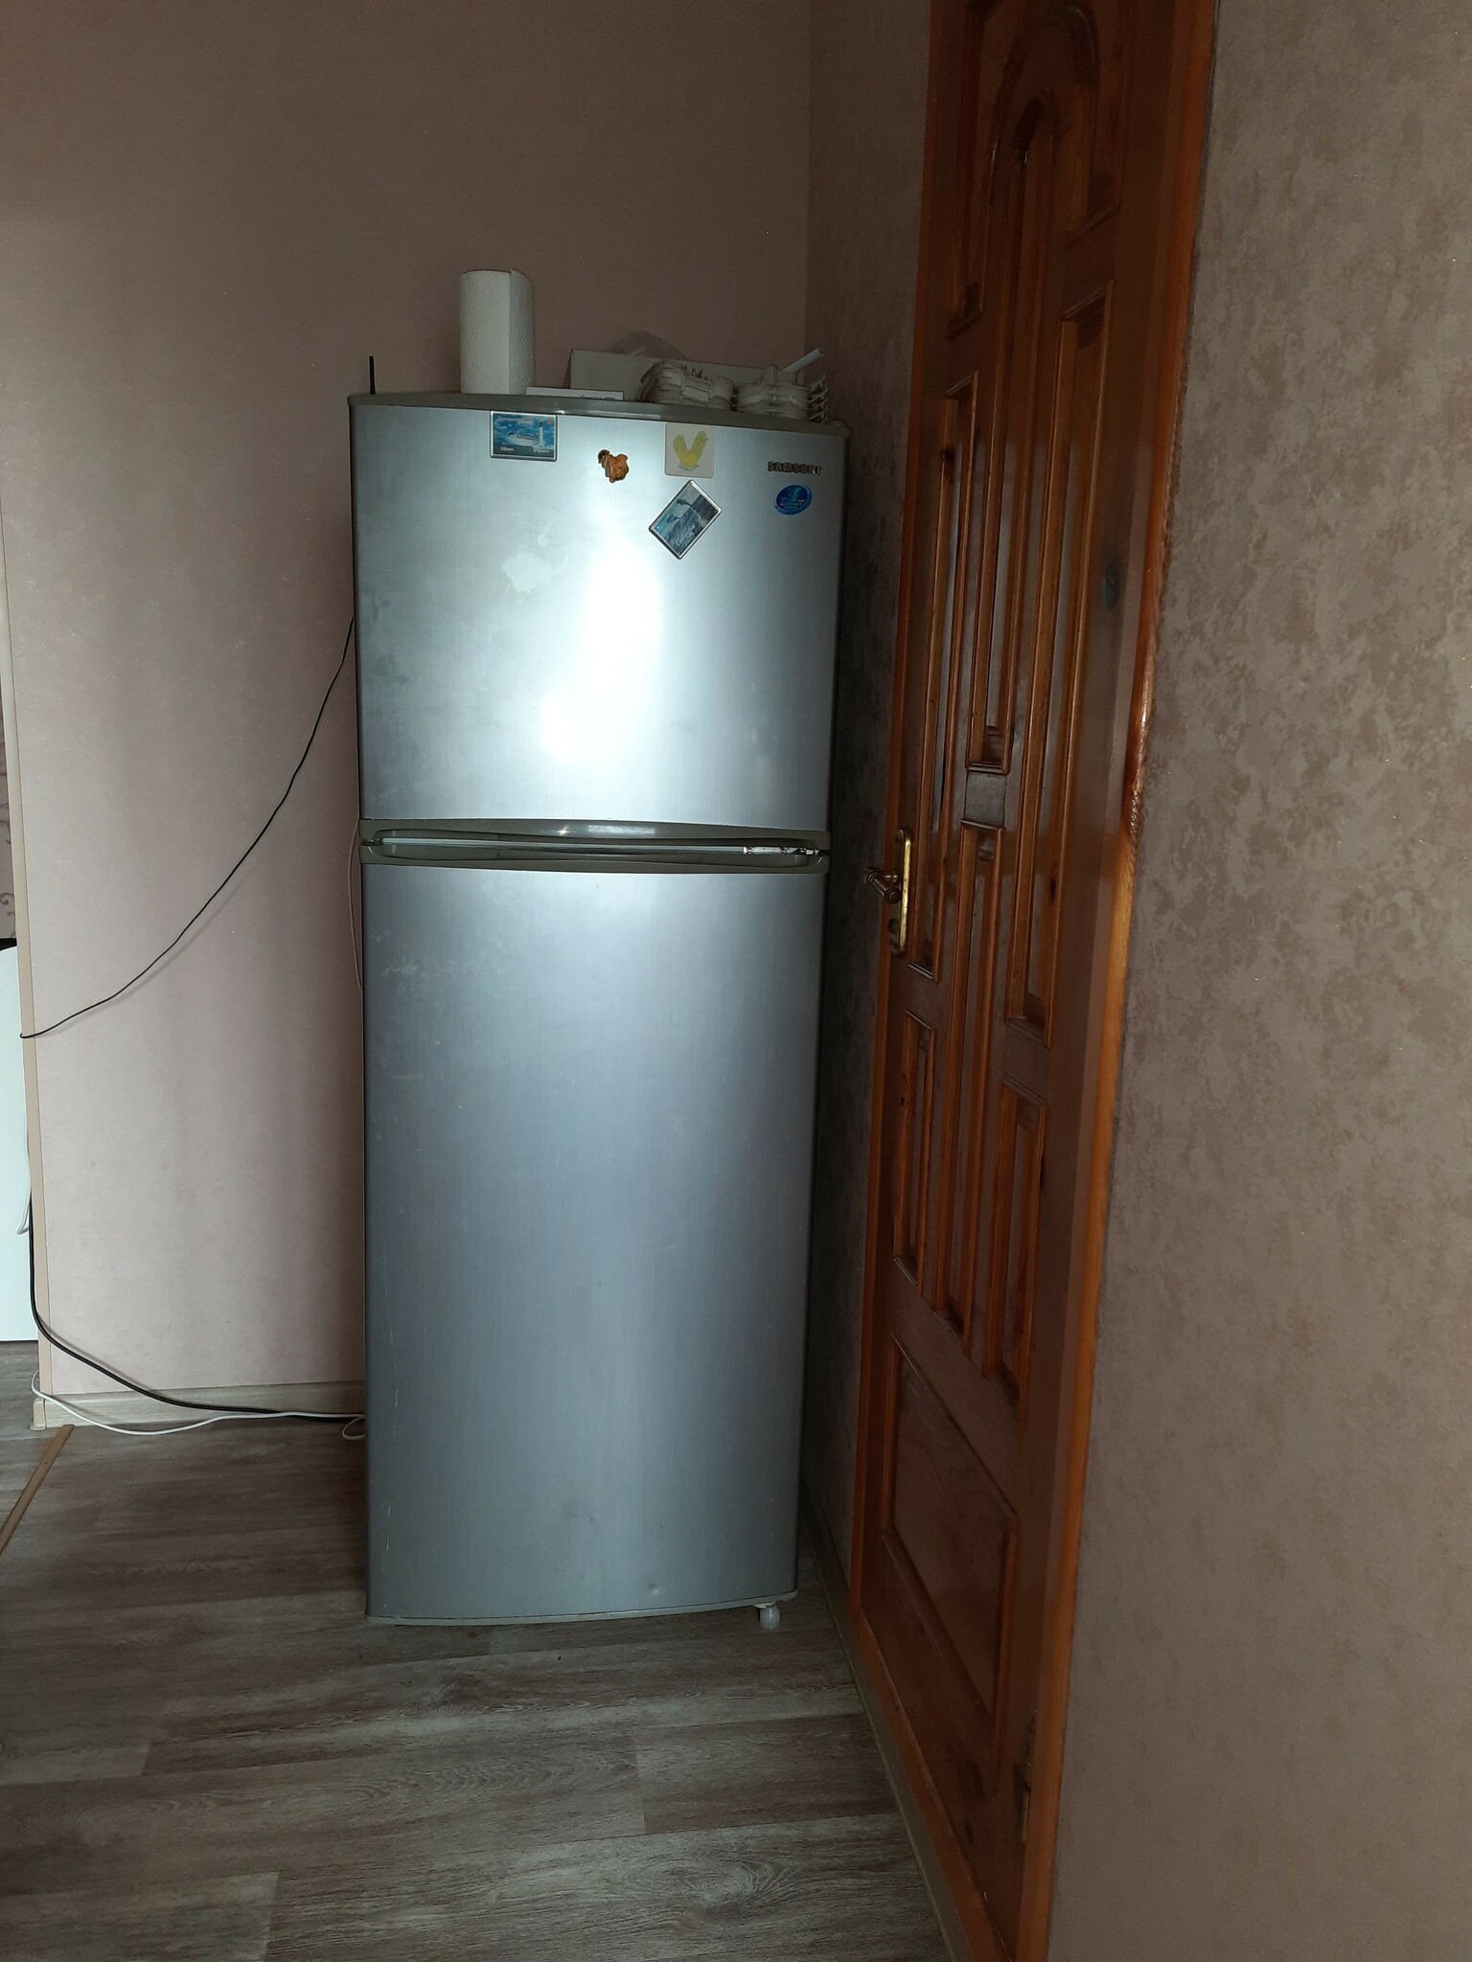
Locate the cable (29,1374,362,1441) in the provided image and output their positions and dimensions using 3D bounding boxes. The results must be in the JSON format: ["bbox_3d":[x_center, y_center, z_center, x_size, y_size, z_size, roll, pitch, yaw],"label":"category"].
[{"bbox_3d":[-0.974,0.773,2.493,0.590,0.100,0.100,0,10,-10],"label":"cable"}]

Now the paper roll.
[{"bbox_3d":[-0.332,-0.851,1.888,0.099,0.222,0.099,0,10,-10],"label":"paper roll"}]

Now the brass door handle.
[{"bbox_3d":[0.190,-0.103,1.658,0.052,0.157,0.140,0,10,-10],"label":"brass door handle"}]

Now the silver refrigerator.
[{"bbox_3d":[-0.229,0.083,2.076,0.600,1.670,0.650,1,10,-8],"label":"silver refrigerator"}]

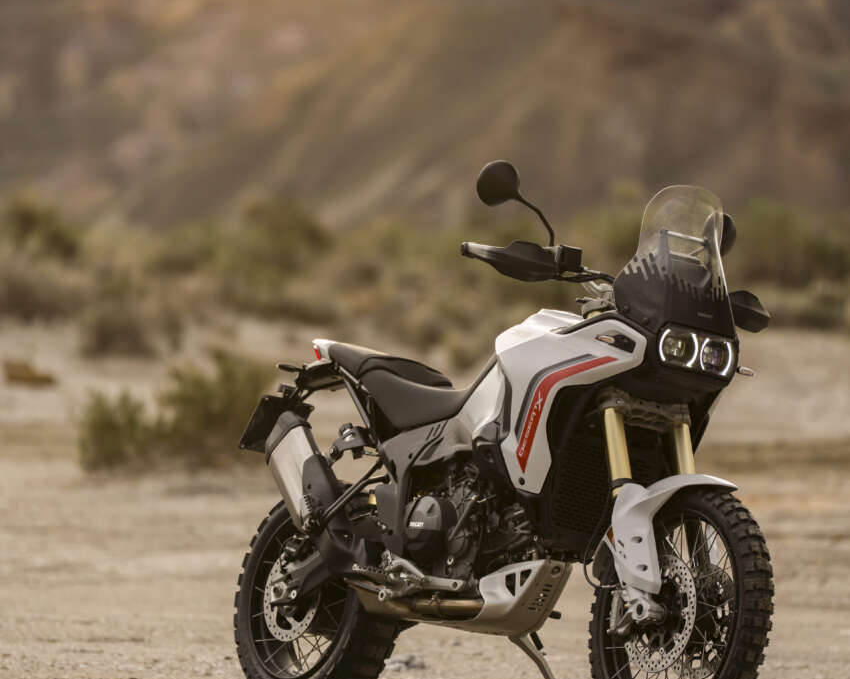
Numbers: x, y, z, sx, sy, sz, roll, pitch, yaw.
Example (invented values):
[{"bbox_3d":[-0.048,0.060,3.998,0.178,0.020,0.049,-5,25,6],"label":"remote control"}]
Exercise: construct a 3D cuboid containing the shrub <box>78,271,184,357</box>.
[{"bbox_3d":[-3.742,-0.332,90.311,1.352,1.097,1.250,0,1,0],"label":"shrub"}]

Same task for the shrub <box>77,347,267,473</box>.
[{"bbox_3d":[-1.486,0.422,42.684,1.205,0.735,1.100,0,1,0],"label":"shrub"}]

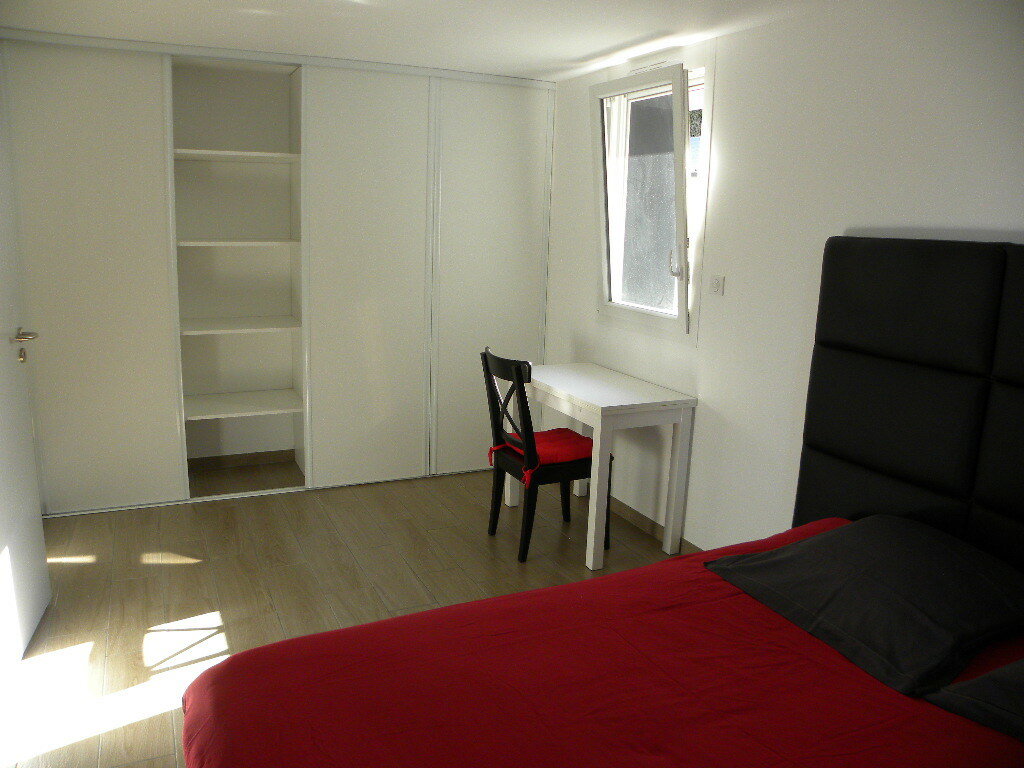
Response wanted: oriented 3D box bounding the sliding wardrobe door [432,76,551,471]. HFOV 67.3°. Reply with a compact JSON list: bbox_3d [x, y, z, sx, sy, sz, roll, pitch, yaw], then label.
[{"bbox_3d":[-0.131,-0.577,4.496,0.710,2.200,0.050,-4,13,-24],"label":"sliding wardrobe door"}]

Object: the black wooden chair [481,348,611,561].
[{"bbox_3d":[0.184,0.303,3.570,0.520,0.910,0.430,-4,13,-24],"label":"black wooden chair"}]

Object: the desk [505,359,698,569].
[{"bbox_3d":[0.392,0.354,3.767,0.508,0.740,0.905,-4,13,-25],"label":"desk"}]

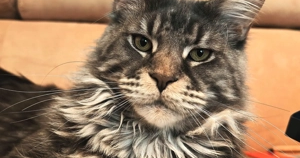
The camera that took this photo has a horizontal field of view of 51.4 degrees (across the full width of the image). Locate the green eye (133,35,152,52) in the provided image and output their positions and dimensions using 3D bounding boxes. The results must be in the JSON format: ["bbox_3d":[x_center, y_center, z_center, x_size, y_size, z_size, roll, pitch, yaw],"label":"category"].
[{"bbox_3d":[-0.007,-0.036,0.314,0.020,0.015,0.011,10,-1,8],"label":"green eye"}]

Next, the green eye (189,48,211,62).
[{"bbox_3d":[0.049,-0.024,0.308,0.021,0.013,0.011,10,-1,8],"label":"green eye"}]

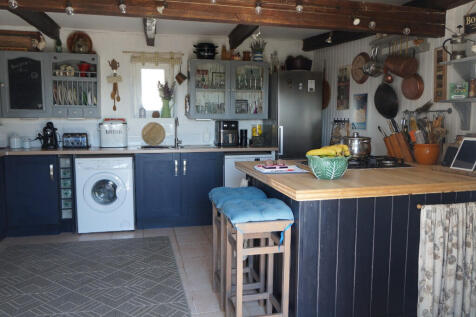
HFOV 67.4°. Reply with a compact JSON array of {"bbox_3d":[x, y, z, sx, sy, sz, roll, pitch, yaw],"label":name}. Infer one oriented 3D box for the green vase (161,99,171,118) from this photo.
[{"bbox_3d":[-0.936,-0.648,4.625,0.130,0.250,0.130,-1,6,-12],"label":"green vase"}]

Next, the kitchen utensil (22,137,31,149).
[{"bbox_3d":[-2.465,-0.171,4.156,0.075,0.122,0.075,-1,7,-13],"label":"kitchen utensil"}]

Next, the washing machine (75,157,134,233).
[{"bbox_3d":[-1.555,0.386,4.286,0.597,0.850,0.570,-2,6,-15],"label":"washing machine"}]

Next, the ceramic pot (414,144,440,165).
[{"bbox_3d":[1.427,-0.028,2.693,0.175,0.148,0.175,0,5,0],"label":"ceramic pot"}]

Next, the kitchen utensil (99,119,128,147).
[{"bbox_3d":[-1.514,-0.314,4.378,0.315,0.355,0.230,-1,7,-13],"label":"kitchen utensil"}]

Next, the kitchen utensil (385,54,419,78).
[{"bbox_3d":[1.437,-0.809,3.138,0.210,0.210,0.270,-2,6,-15],"label":"kitchen utensil"}]

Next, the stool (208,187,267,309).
[{"bbox_3d":[0.012,0.633,2.542,0.355,0.745,0.355,-1,7,-13],"label":"stool"}]

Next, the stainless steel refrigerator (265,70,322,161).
[{"bbox_3d":[0.708,-0.167,4.722,0.580,1.850,0.630,-1,7,-13],"label":"stainless steel refrigerator"}]

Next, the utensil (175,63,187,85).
[{"bbox_3d":[-0.732,-1.092,4.585,0.150,0.280,0.080,-2,6,-15],"label":"utensil"}]

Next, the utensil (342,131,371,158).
[{"bbox_3d":[1.018,-0.110,3.061,0.250,0.205,0.250,2,7,18],"label":"utensil"}]

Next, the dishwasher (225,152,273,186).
[{"bbox_3d":[0.063,0.337,4.720,0.600,0.840,0.580,-2,6,-15],"label":"dishwasher"}]

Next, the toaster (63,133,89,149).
[{"bbox_3d":[-1.943,-0.220,4.302,0.270,0.185,0.220,-1,7,-13],"label":"toaster"}]

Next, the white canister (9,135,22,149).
[{"bbox_3d":[-2.570,-0.189,4.127,0.130,0.155,0.130,-1,6,-12],"label":"white canister"}]

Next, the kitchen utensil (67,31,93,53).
[{"bbox_3d":[-1.859,-1.346,4.206,0.285,0.285,0.080,-1,7,-13],"label":"kitchen utensil"}]

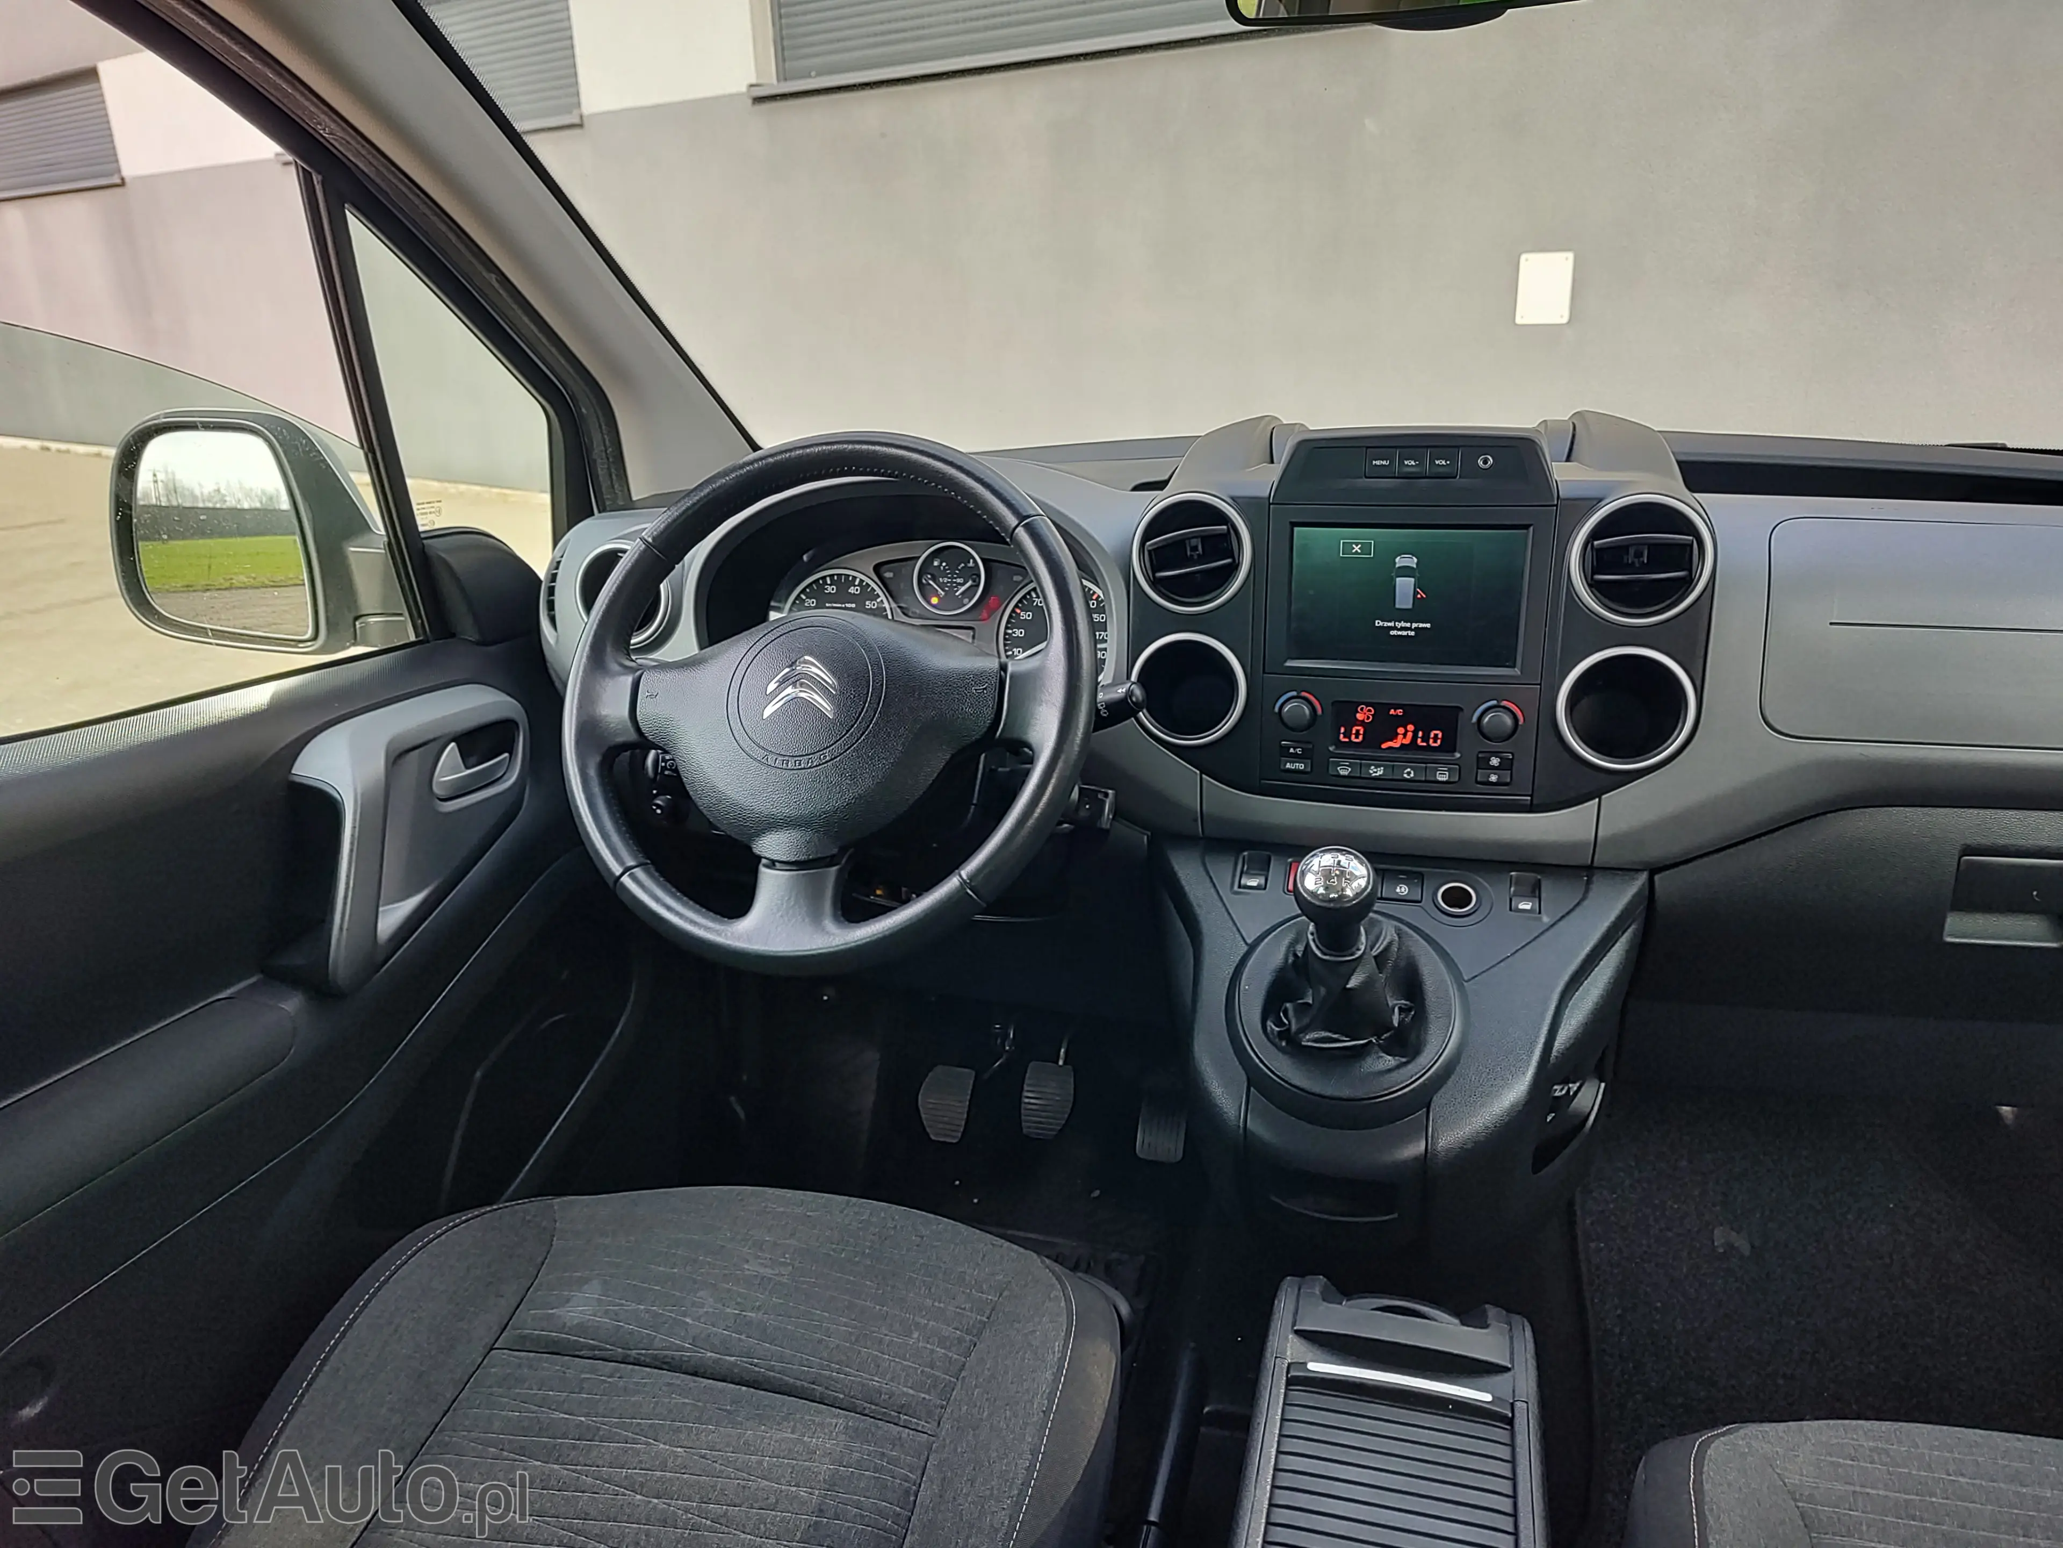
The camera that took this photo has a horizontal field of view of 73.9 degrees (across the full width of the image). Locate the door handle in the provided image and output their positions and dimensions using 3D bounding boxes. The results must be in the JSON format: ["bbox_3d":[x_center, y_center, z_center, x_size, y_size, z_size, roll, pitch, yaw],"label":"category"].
[{"bbox_3d":[-0.446,-0.002,1.090,0.028,0.045,0.092,5,20,16],"label":"door handle"}]

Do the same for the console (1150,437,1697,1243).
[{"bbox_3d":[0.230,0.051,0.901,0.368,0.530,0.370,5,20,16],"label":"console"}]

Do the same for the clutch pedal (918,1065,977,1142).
[{"bbox_3d":[-0.091,0.351,1.455,0.058,0.077,0.027,5,-13,16],"label":"clutch pedal"}]

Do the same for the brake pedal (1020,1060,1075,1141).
[{"bbox_3d":[0.017,0.341,1.430,0.058,0.077,0.027,5,-13,16],"label":"brake pedal"}]

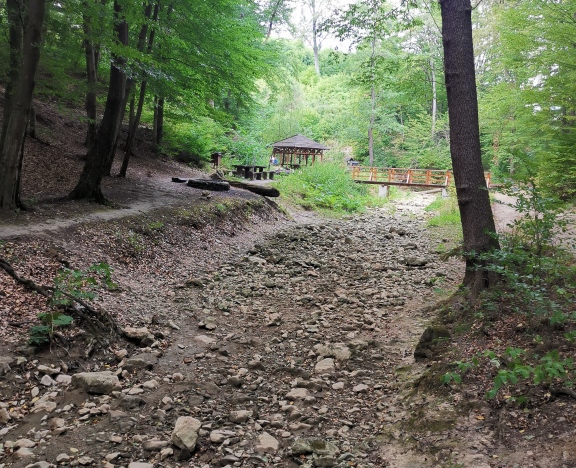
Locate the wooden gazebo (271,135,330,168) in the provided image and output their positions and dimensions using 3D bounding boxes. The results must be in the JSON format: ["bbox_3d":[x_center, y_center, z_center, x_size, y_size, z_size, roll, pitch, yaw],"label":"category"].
[{"bbox_3d":[1.133,-8.126,59.000,5.100,3.400,5.100,1,7,-7],"label":"wooden gazebo"}]

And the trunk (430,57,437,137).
[{"bbox_3d":[15.060,-14.232,62.000,0.450,8.500,0.450,1,7,0],"label":"trunk"}]

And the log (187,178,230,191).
[{"bbox_3d":[-2.854,-1.770,21.500,1.600,0.330,0.350,5,8,25],"label":"log"}]

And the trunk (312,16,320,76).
[{"bbox_3d":[3.806,-25.042,80.000,0.550,8.100,0.550,1,7,0],"label":"trunk"}]

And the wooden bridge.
[{"bbox_3d":[9.841,-4.267,45.000,10.700,1.300,1.600,4,8,20],"label":"wooden bridge"}]

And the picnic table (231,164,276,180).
[{"bbox_3d":[-1.814,-3.234,31.500,1.600,0.770,1.850,8,10,44],"label":"picnic table"}]

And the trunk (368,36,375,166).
[{"bbox_3d":[7.388,-11.724,53.000,0.400,11.800,0.400,1,7,0],"label":"trunk"}]

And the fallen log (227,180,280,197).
[{"bbox_3d":[-1.322,-1.702,22.500,0.380,0.380,3.600,-4,9,-35],"label":"fallen log"}]

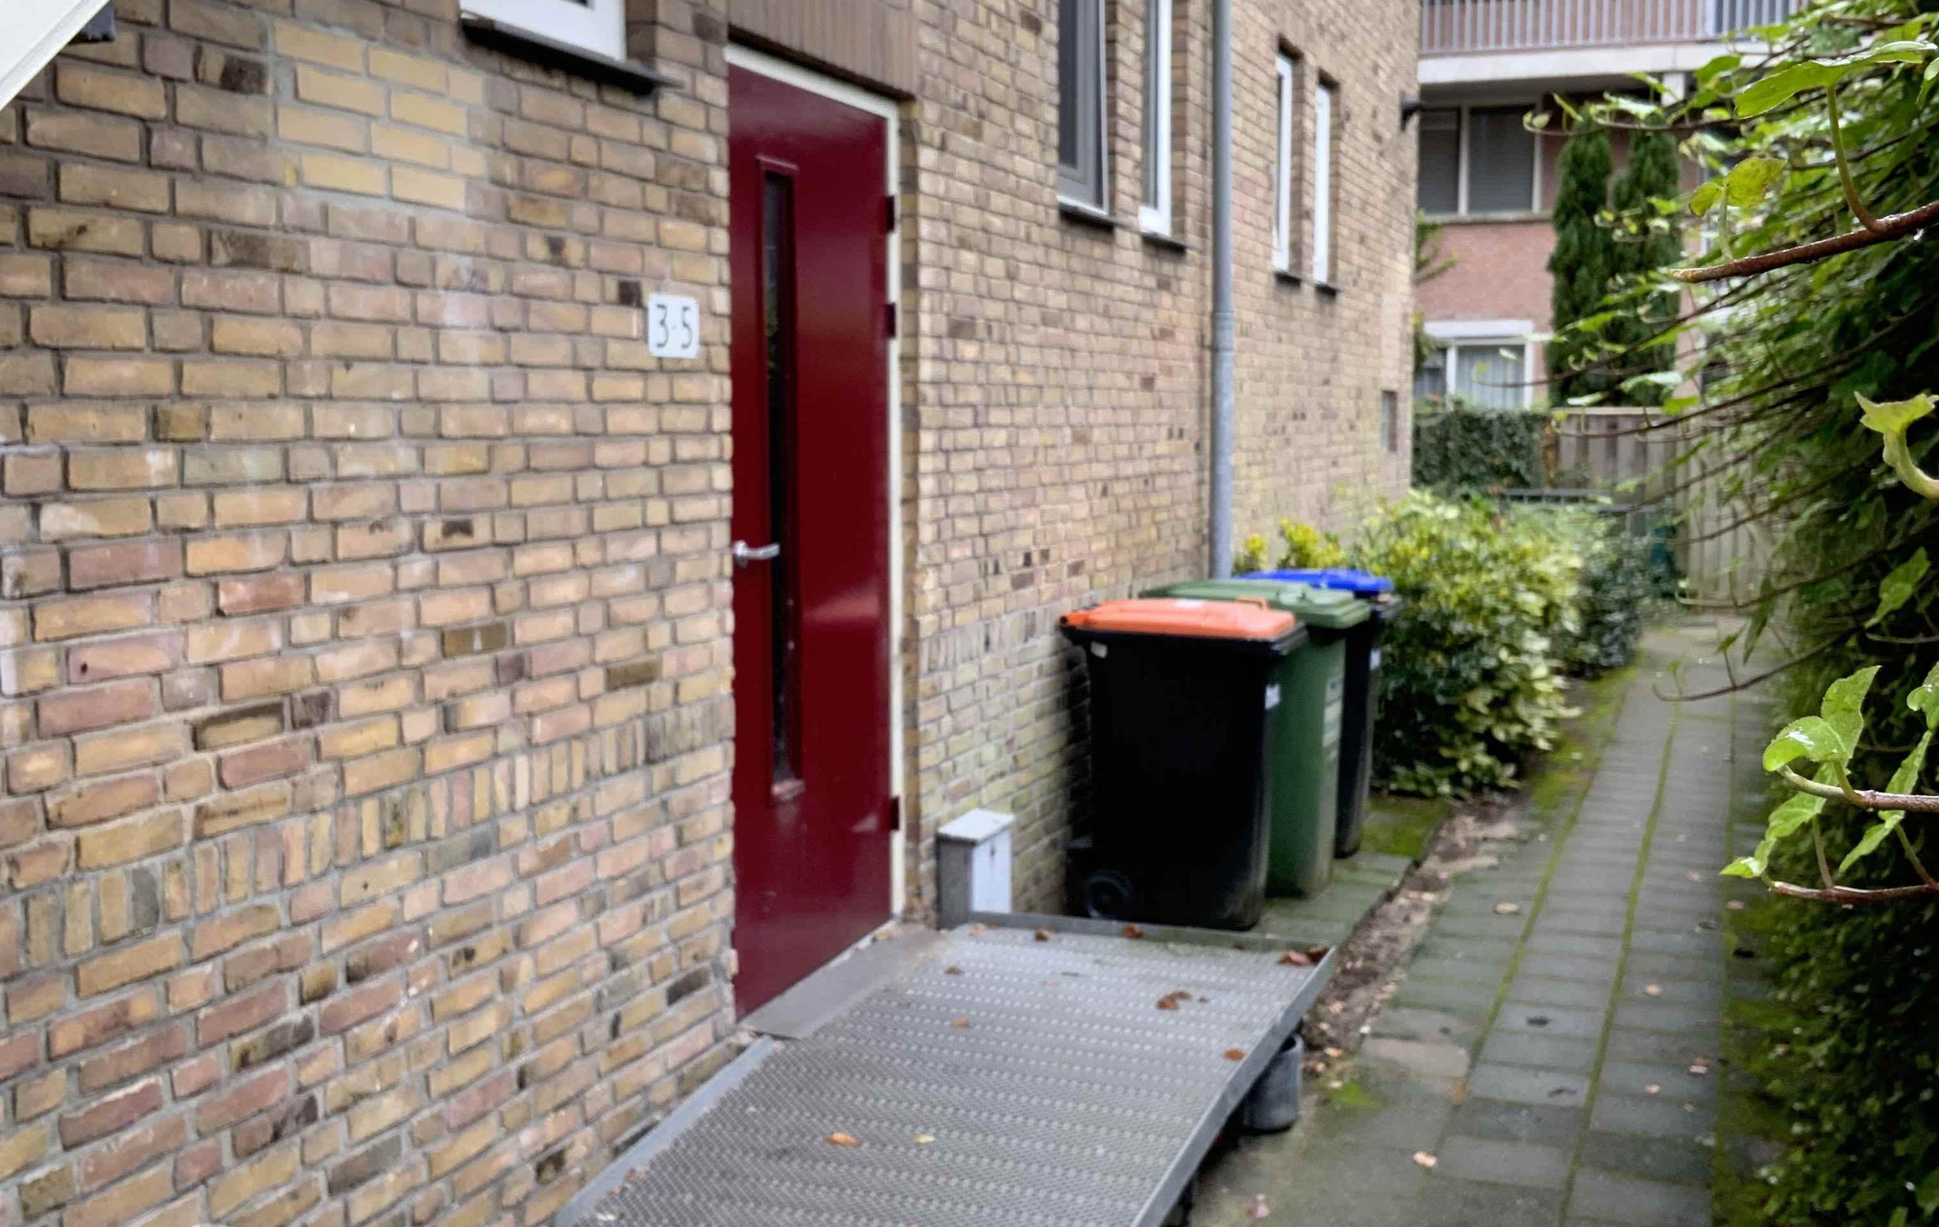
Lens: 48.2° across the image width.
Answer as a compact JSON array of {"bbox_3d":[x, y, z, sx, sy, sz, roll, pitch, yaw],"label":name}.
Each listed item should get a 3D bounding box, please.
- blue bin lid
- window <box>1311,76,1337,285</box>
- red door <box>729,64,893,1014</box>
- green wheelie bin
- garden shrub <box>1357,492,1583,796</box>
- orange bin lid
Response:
[{"bbox_3d":[1.196,-0.135,8.137,0.710,0.115,0.560,2,6,20],"label":"blue bin lid"},{"bbox_3d":[1.740,-2.174,10.897,0.090,0.990,0.600,2,6,20],"label":"window"},{"bbox_3d":[-0.380,-0.179,5.033,0.060,2.018,0.930,2,6,20],"label":"red door"},{"bbox_3d":[0.978,0.405,7.554,0.740,1.045,0.580,2,6,20],"label":"green wheelie bin"},{"bbox_3d":[2.201,0.073,9.889,1.120,1.250,1.800,2,6,20],"label":"garden shrub"},{"bbox_3d":[0.720,-0.005,7.035,0.700,0.105,0.550,2,6,20],"label":"orange bin lid"}]

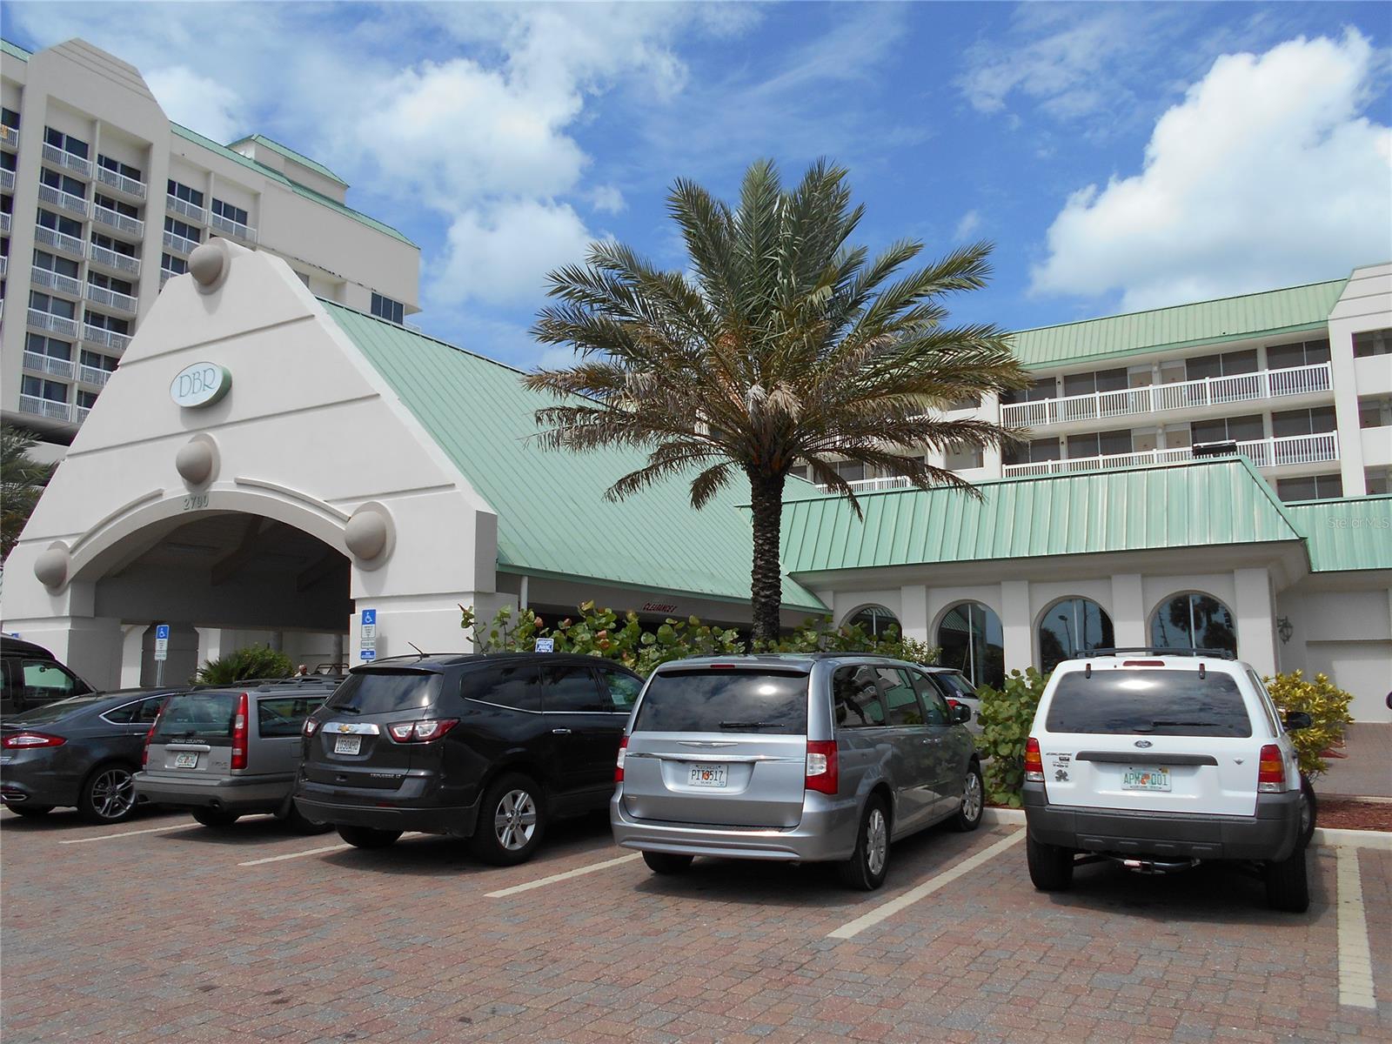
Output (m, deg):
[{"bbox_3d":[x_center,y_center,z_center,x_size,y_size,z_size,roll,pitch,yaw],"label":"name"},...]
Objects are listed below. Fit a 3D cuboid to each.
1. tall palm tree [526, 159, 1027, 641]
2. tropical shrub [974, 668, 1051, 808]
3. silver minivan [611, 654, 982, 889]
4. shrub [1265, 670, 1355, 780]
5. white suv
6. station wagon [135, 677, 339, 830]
[{"bbox_3d":[1.100,-0.856,15.124,7.000,9.000,7.000,-5,-9,31],"label":"tall palm tree"},{"bbox_3d":[3.765,2.421,11.937,1.350,1.600,1.250,-5,-9,31],"label":"tropical shrub"},{"bbox_3d":[1.198,2.160,9.761,1.998,1.750,5.150,-4,-9,27],"label":"silver minivan"},{"bbox_3d":[6.556,2.360,11.246,1.150,1.500,1.100,-5,-9,31],"label":"shrub"},{"bbox_3d":[4.009,1.996,8.769,1.800,1.770,4.440,-5,-9,28],"label":"white suv"},{"bbox_3d":[-4.005,2.638,12.222,1.790,1.540,4.730,-4,-9,26],"label":"station wagon"}]

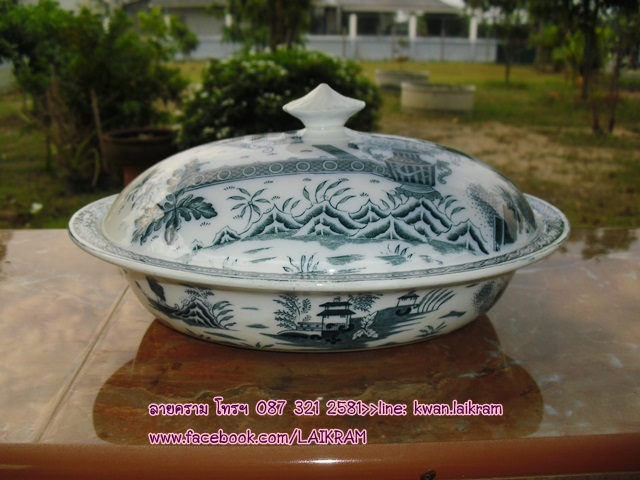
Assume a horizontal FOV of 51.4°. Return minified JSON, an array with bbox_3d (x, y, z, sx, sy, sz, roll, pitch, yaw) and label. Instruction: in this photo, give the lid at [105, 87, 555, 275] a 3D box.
[{"bbox_3d":[0.001,-0.052,0.402,0.265,0.083,0.197,0,19,0],"label":"lid"}]

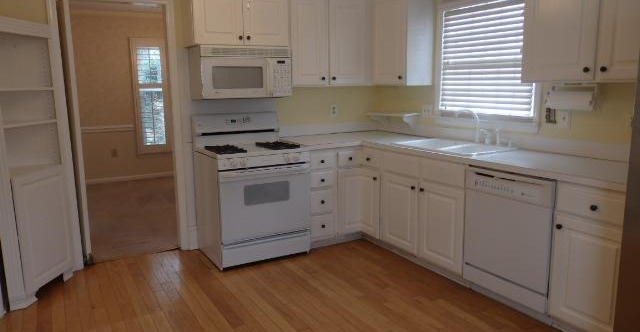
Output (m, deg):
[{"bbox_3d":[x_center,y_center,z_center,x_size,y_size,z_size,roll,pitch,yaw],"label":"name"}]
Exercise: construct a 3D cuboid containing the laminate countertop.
[{"bbox_3d":[0.816,-0.092,3.336,1.123,0.041,2.792,-6,11,-31],"label":"laminate countertop"}]

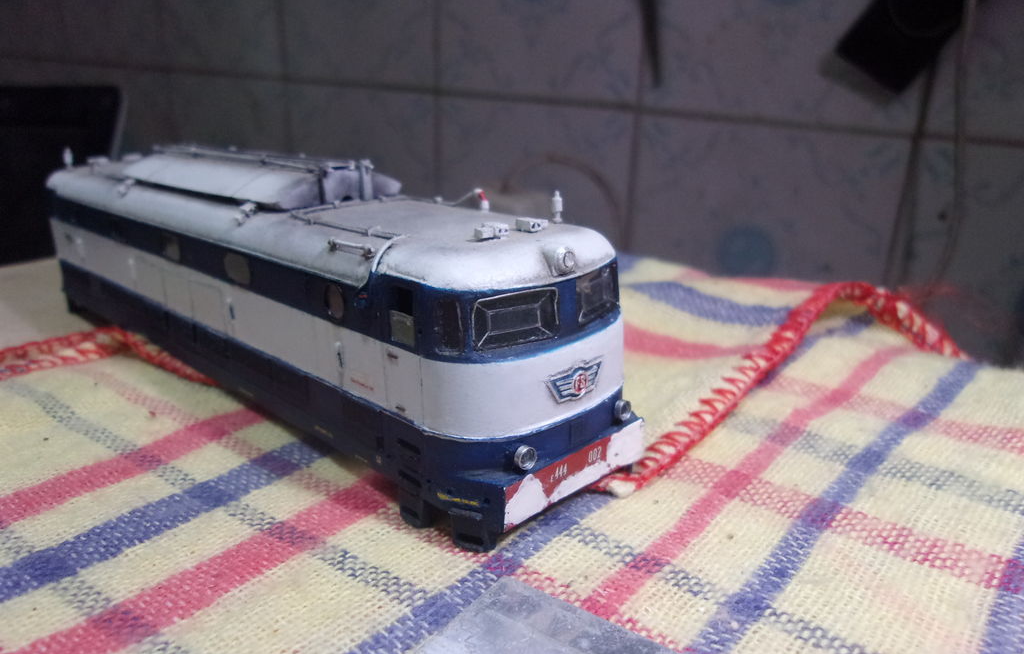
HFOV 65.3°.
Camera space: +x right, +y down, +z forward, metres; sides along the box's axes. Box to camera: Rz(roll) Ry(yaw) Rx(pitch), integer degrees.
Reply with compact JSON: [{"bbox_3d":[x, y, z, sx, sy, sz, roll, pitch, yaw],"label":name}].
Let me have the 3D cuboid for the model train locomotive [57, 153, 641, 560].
[{"bbox_3d":[-0.053,-0.013,0.173,0.177,0.048,0.037,17,24,42],"label":"model train locomotive"}]

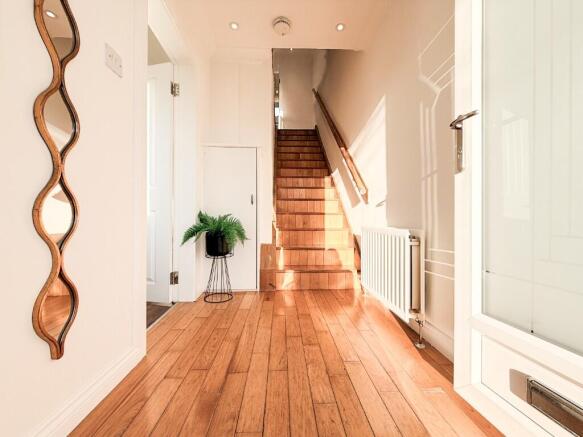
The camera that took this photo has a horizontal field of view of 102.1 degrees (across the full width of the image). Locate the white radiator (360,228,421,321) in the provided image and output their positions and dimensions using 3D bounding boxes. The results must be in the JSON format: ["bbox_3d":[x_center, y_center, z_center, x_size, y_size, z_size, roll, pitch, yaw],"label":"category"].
[{"bbox_3d":[0.666,0.325,1.654,0.090,0.500,0.745,0,-1,-3],"label":"white radiator"}]

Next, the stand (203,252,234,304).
[{"bbox_3d":[-0.638,0.486,2.074,0.260,0.430,0.260,0,-1,-3],"label":"stand"}]

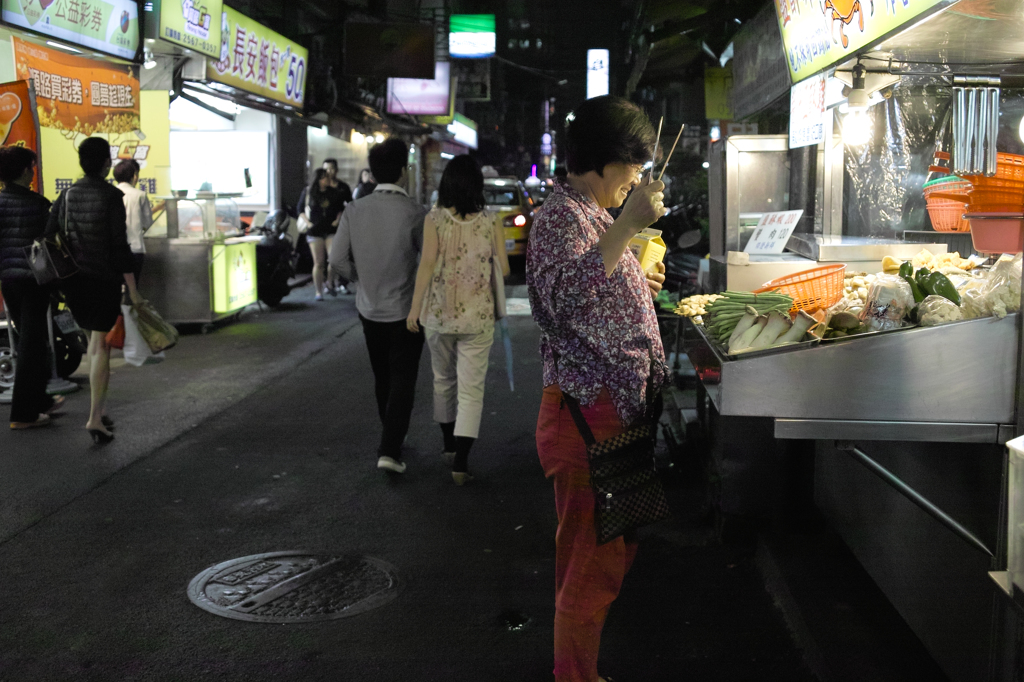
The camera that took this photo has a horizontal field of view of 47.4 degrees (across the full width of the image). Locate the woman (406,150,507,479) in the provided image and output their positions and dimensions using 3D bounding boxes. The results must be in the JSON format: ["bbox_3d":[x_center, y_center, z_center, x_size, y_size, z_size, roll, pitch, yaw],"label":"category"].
[{"bbox_3d":[-0.284,-0.118,5.870,0.500,1.621,0.420,0,8,1],"label":"woman"}]

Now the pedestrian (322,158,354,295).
[{"bbox_3d":[-2.264,-1.492,15.300,0.480,1.784,0.400,0,8,3],"label":"pedestrian"}]

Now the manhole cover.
[{"bbox_3d":[-0.814,0.910,4.332,0.790,0.040,0.790,0,8,0],"label":"manhole cover"}]

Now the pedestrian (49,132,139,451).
[{"bbox_3d":[-2.415,-0.307,6.793,0.480,1.744,0.380,2,8,14],"label":"pedestrian"}]

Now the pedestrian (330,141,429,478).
[{"bbox_3d":[-0.668,-0.180,6.010,0.520,1.704,0.420,0,8,3],"label":"pedestrian"}]

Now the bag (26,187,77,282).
[{"bbox_3d":[-2.633,-0.596,6.650,0.280,0.540,0.180,8,11,44],"label":"bag"}]

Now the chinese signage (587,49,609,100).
[{"bbox_3d":[2.860,-8.782,39.000,0.740,1.980,0.220,0,8,4],"label":"chinese signage"}]

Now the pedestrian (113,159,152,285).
[{"bbox_3d":[-3.457,-0.797,10.563,0.470,1.692,0.360,4,9,25],"label":"pedestrian"}]

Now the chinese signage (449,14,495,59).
[{"bbox_3d":[-1.146,-8.619,33.000,1.300,1.250,0.250,0,8,4],"label":"chinese signage"}]

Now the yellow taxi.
[{"bbox_3d":[-0.340,-2.139,21.141,1.750,1.480,4.500,0,8,4],"label":"yellow taxi"}]

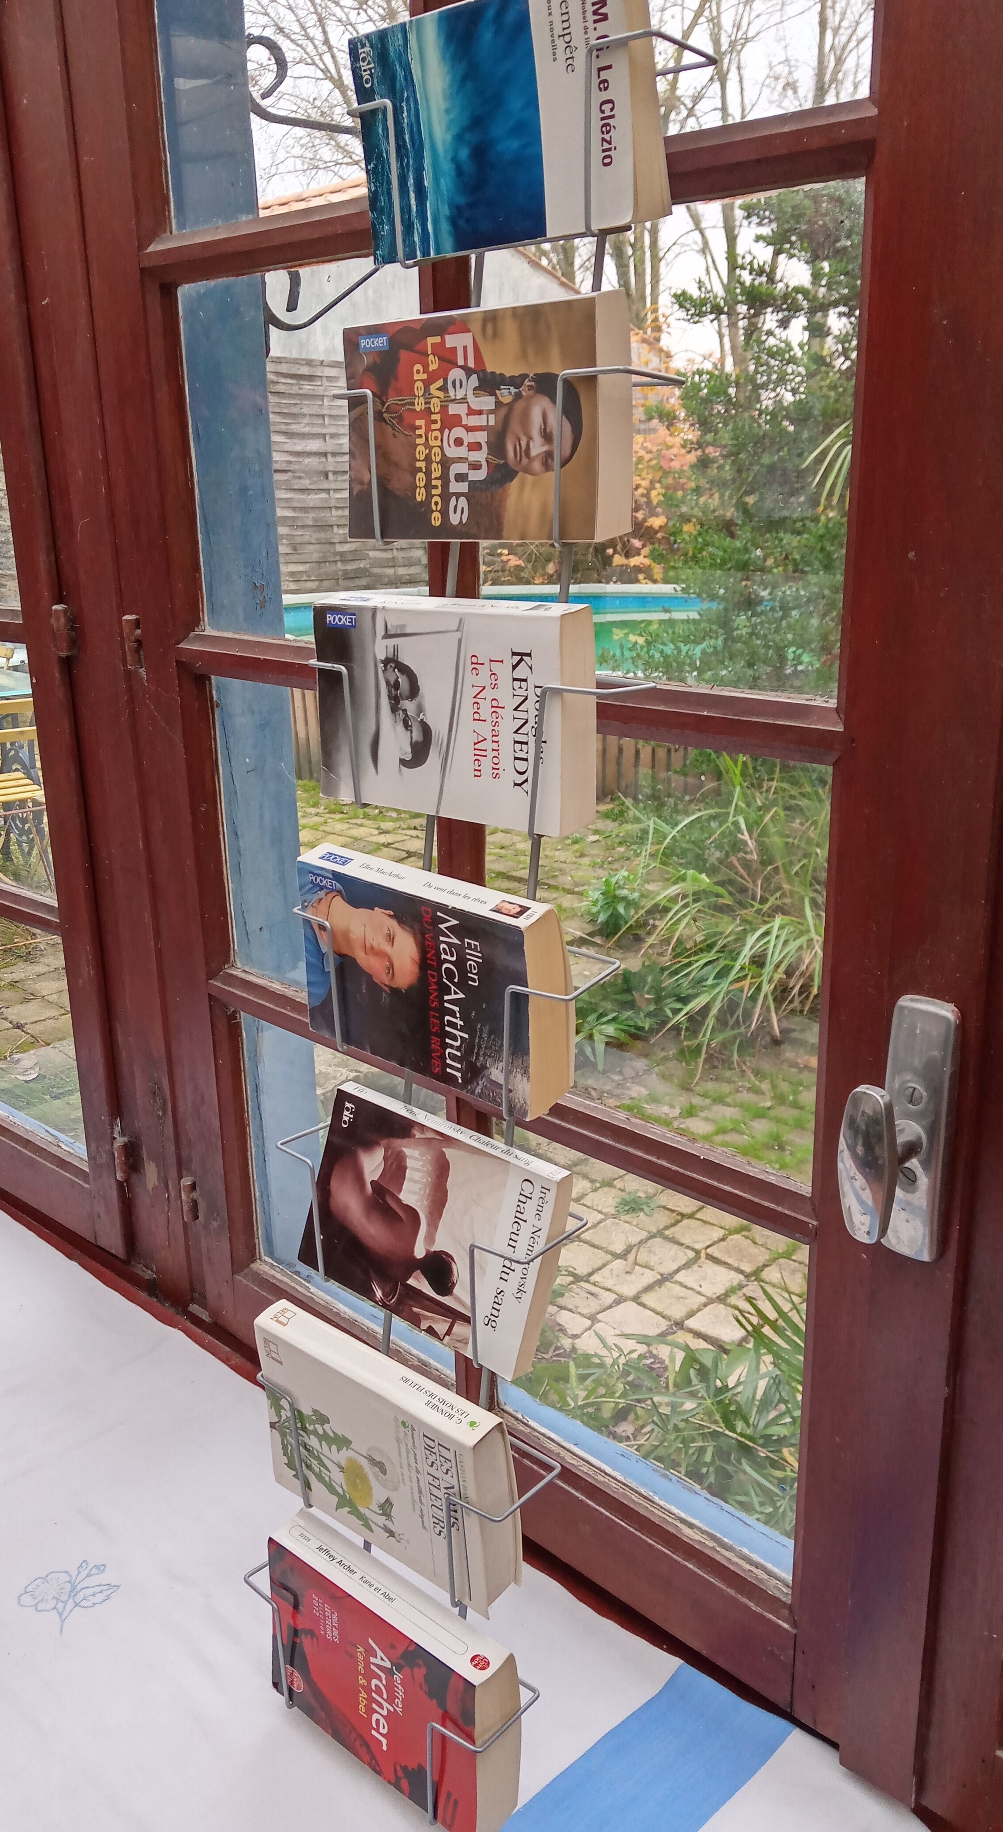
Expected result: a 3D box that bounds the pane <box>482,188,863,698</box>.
[{"bbox_3d":[0.080,-0.252,0.816,0.010,0.250,0.264,-18,24,-42],"label":"pane"}]

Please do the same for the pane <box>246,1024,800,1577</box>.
[{"bbox_3d":[-0.017,0.251,1.090,0.010,0.243,0.568,-18,24,-42],"label":"pane"}]

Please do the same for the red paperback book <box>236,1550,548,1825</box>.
[{"bbox_3d":[-0.068,0.450,0.881,0.178,0.111,0.034,14,20,41],"label":"red paperback book"}]

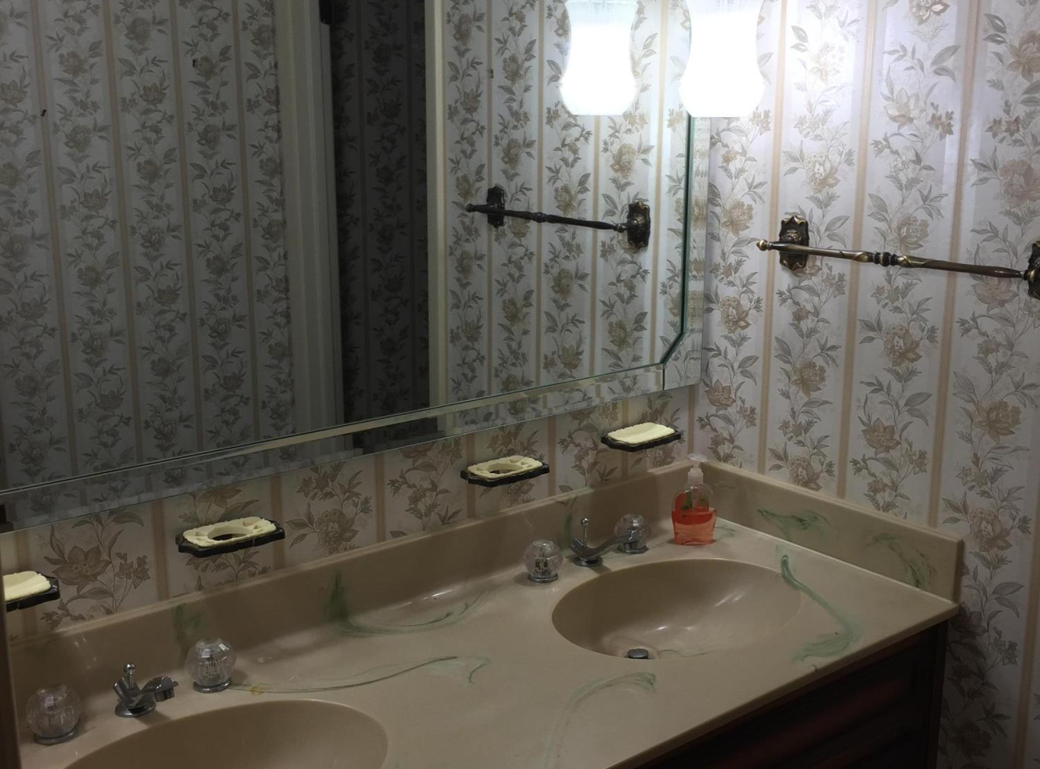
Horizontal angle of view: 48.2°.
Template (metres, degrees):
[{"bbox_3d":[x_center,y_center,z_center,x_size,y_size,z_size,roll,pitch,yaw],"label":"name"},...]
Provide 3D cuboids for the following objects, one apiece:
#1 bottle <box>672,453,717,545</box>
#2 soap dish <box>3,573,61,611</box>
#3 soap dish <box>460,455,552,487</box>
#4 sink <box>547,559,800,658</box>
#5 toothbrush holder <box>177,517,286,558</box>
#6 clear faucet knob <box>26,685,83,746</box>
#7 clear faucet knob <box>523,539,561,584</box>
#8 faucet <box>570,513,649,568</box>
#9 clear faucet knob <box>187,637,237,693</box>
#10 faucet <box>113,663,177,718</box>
[{"bbox_3d":[0.307,0.197,2.039,0.080,0.166,0.050,-1,13,-3],"label":"bottle"},{"bbox_3d":[-0.635,0.255,1.406,0.136,0.022,0.070,-11,17,-37],"label":"soap dish"},{"bbox_3d":[-0.018,0.136,1.876,0.137,0.022,0.070,-11,17,-37],"label":"soap dish"},{"bbox_3d":[0.245,0.406,1.815,0.425,0.135,0.329,-11,17,-37],"label":"sink"},{"bbox_3d":[-0.393,0.207,1.589,0.137,0.022,0.070,-11,17,-37],"label":"toothbrush holder"},{"bbox_3d":[-0.572,0.400,1.424,0.063,0.067,0.063,-11,17,-37],"label":"clear faucet knob"},{"bbox_3d":[0.037,0.284,1.896,0.063,0.067,0.063,0,13,0],"label":"clear faucet knob"},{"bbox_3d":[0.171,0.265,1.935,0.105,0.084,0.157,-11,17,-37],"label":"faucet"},{"bbox_3d":[-0.411,0.369,1.547,0.065,0.068,0.065,0,13,0],"label":"clear faucet knob"},{"bbox_3d":[-0.475,0.390,1.476,0.053,0.086,0.164,-11,17,-38],"label":"faucet"}]

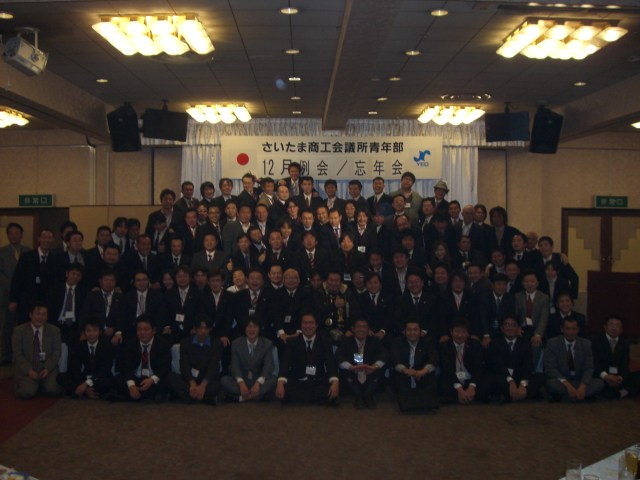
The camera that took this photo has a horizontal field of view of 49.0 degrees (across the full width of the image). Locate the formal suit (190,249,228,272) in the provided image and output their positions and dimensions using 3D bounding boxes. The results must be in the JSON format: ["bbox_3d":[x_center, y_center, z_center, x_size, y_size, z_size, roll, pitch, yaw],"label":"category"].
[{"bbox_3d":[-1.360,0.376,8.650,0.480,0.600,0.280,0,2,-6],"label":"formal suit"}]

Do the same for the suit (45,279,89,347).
[{"bbox_3d":[-2.803,0.816,7.800,0.490,0.740,0.360,0,2,-13],"label":"suit"}]

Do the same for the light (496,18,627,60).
[{"bbox_3d":[2.072,-1.704,6.059,0.860,0.170,0.800,0,2,-1],"label":"light"}]

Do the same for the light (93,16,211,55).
[{"bbox_3d":[-1.400,-1.746,6.056,0.880,0.160,0.830,0,2,-1],"label":"light"}]

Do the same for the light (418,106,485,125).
[{"bbox_3d":[2.017,-1.879,10.704,0.860,0.170,0.800,0,2,-1],"label":"light"}]

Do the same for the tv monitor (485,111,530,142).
[{"bbox_3d":[2.661,-1.590,9.950,0.615,0.395,0.100,1,16,21],"label":"tv monitor"}]

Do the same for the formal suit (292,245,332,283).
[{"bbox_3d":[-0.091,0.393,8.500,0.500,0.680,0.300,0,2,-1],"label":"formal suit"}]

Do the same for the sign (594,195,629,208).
[{"bbox_3d":[4.818,-0.624,11.600,0.530,0.190,0.090,0,2,-1],"label":"sign"}]

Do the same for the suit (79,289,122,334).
[{"bbox_3d":[-2.410,0.811,7.750,0.500,0.560,0.300,0,2,-9],"label":"suit"}]

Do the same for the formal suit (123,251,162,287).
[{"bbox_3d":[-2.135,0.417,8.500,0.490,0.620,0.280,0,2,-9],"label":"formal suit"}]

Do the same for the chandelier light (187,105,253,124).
[{"bbox_3d":[-1.469,-1.869,10.530,0.860,0.170,0.800,0,2,-1],"label":"chandelier light"}]

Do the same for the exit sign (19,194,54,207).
[{"bbox_3d":[-4.741,-0.644,11.750,0.590,0.205,0.100,0,2,-1],"label":"exit sign"}]

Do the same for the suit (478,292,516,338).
[{"bbox_3d":[1.963,0.849,7.750,0.450,0.620,0.320,0,2,-1],"label":"suit"}]

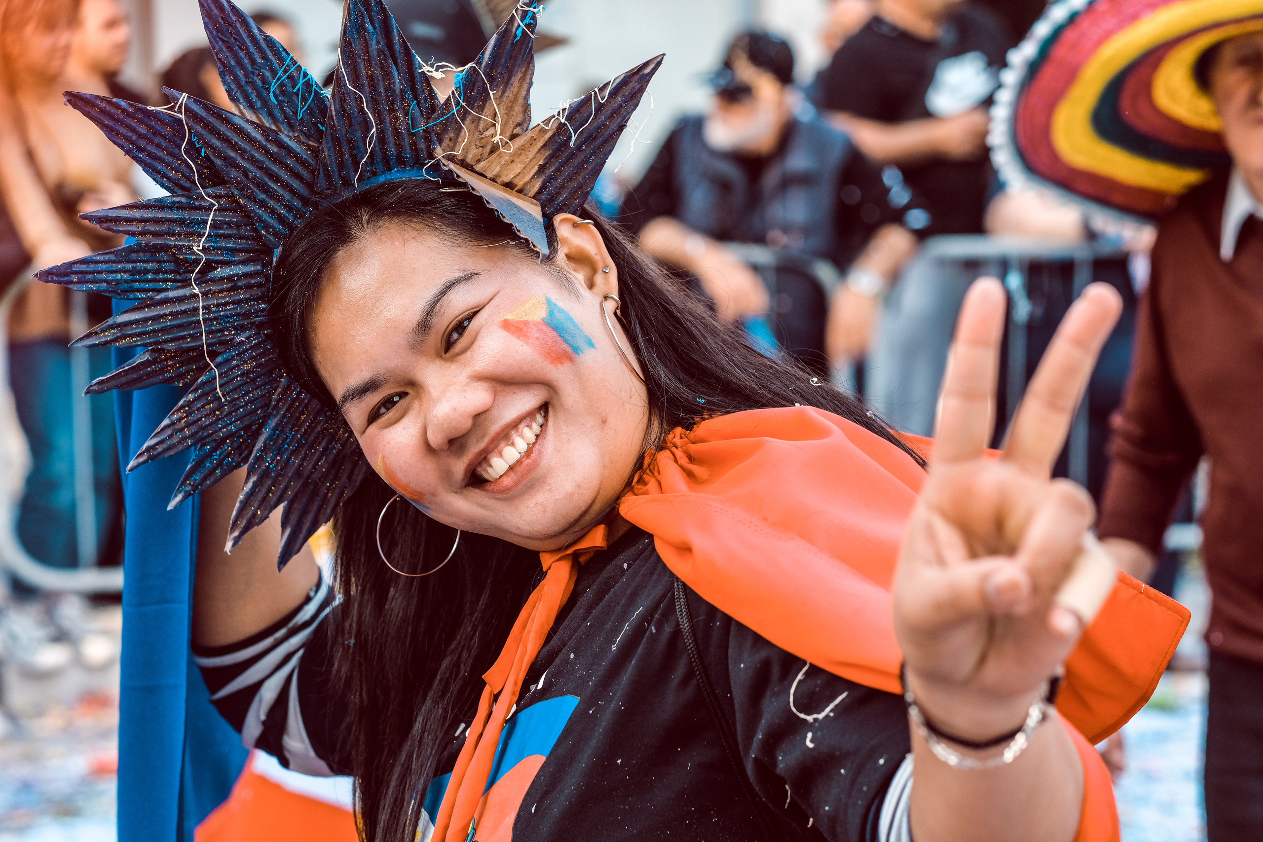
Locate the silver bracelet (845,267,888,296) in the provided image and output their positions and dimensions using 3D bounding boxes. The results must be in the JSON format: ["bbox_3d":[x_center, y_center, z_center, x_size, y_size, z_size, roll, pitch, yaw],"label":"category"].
[{"bbox_3d":[0.566,-0.333,7.150,0.076,0.022,0.066,31,-27,0],"label":"silver bracelet"}]

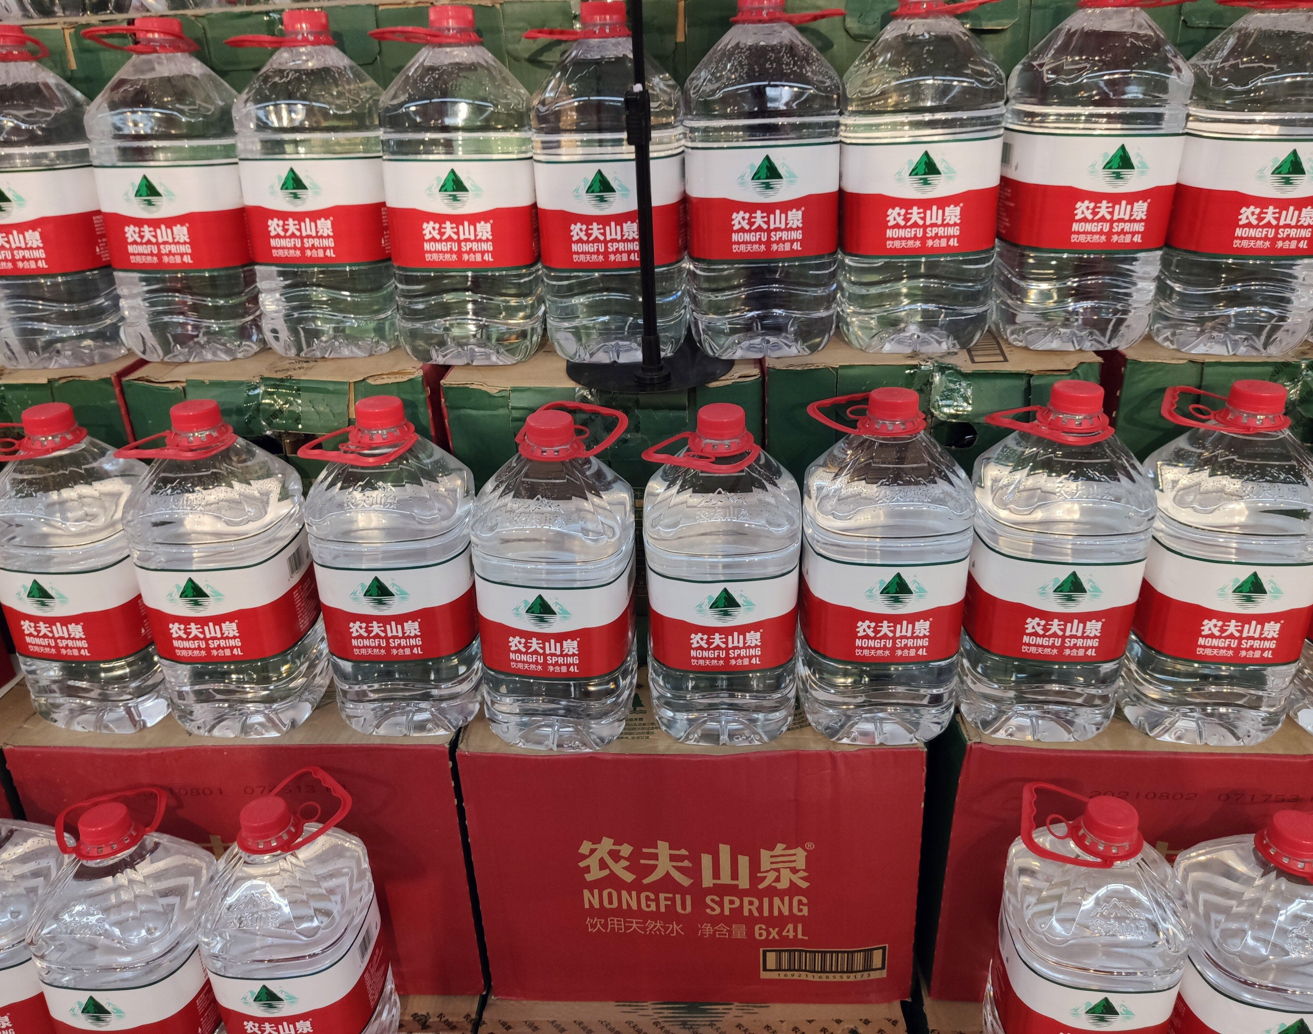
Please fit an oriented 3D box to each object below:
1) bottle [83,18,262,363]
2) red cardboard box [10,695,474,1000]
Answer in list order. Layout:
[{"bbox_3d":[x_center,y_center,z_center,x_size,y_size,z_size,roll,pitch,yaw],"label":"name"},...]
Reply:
[{"bbox_3d":[-0.470,-0.328,1.043,0.141,0.317,0.141,3,24,10],"label":"bottle"},{"bbox_3d":[-0.408,0.310,1.208,0.443,0.324,0.300,-1,24,3],"label":"red cardboard box"}]

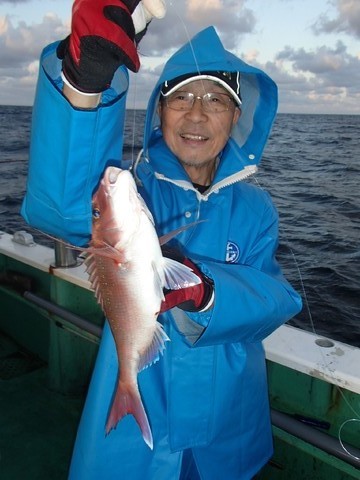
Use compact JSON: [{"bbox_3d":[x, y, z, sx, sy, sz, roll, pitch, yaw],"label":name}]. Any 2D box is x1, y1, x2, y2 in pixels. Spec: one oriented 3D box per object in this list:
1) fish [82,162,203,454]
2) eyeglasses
[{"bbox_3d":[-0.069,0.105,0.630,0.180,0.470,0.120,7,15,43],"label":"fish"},{"bbox_3d":[0.045,-0.275,0.801,0.138,0.042,0.140,5,12,7],"label":"eyeglasses"}]

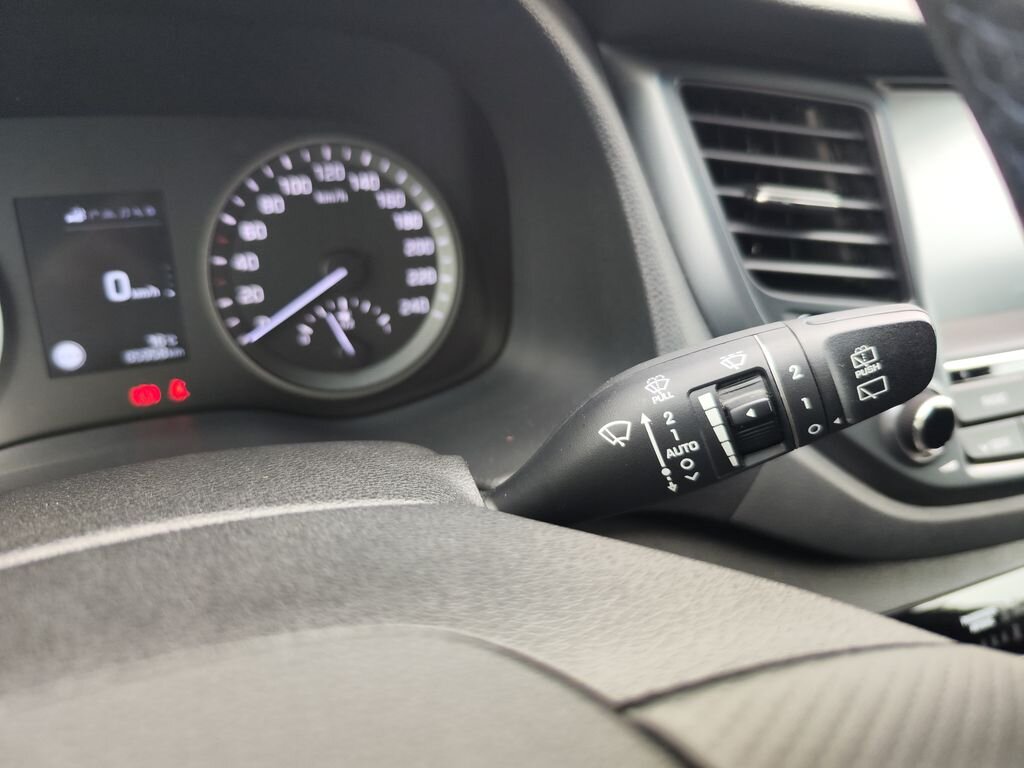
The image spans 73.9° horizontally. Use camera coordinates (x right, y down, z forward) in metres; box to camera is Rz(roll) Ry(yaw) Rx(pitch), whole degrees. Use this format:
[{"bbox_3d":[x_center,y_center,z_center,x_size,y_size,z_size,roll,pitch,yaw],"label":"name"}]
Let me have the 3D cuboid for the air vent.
[{"bbox_3d":[0.113,-0.075,0.279,0.082,0.087,0.028,-7,-1,-12],"label":"air vent"}]

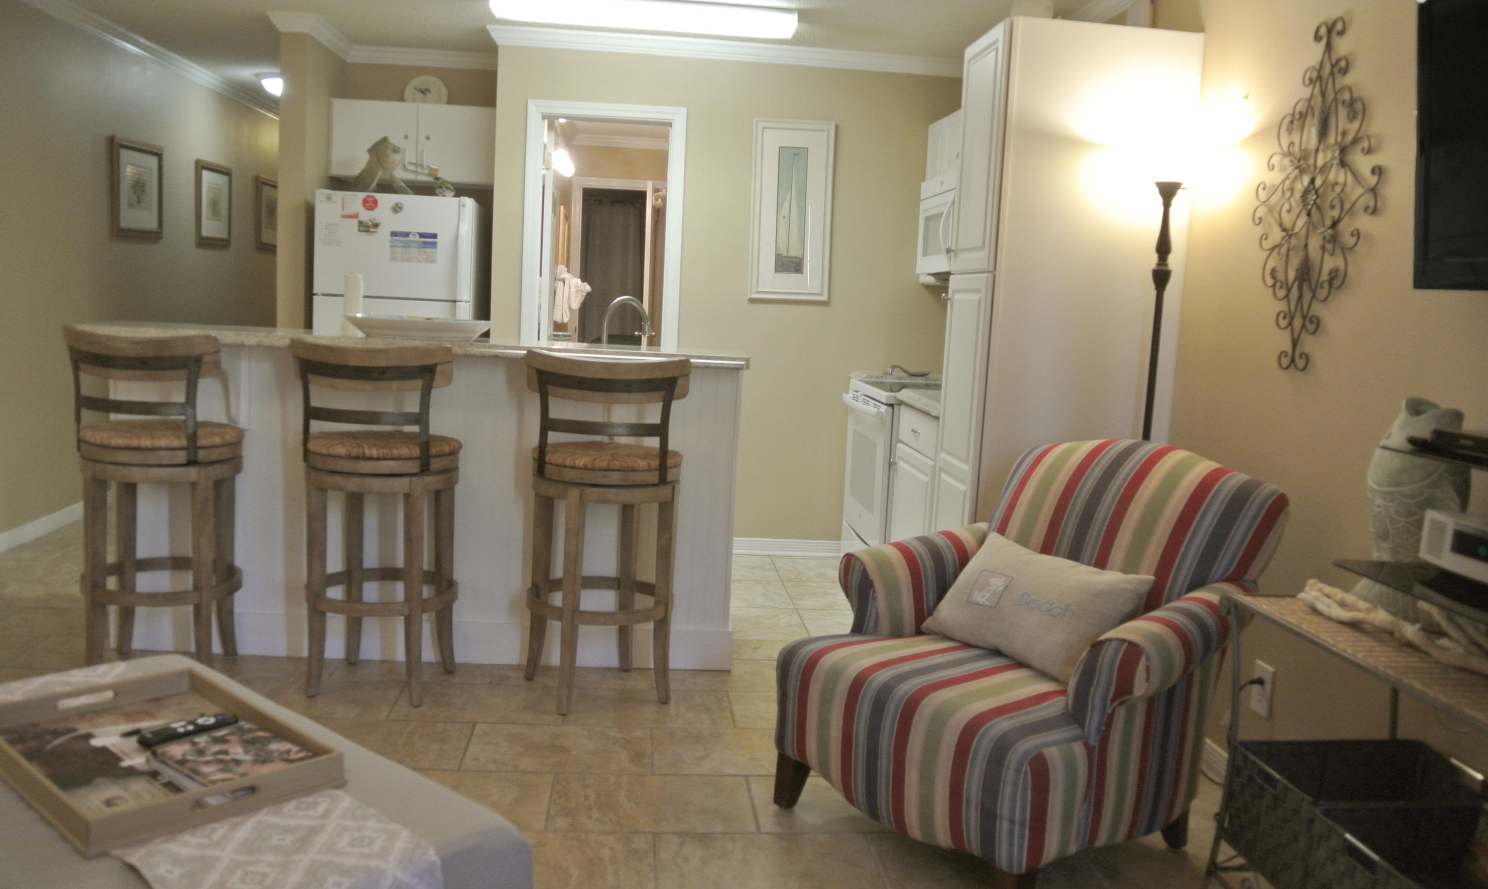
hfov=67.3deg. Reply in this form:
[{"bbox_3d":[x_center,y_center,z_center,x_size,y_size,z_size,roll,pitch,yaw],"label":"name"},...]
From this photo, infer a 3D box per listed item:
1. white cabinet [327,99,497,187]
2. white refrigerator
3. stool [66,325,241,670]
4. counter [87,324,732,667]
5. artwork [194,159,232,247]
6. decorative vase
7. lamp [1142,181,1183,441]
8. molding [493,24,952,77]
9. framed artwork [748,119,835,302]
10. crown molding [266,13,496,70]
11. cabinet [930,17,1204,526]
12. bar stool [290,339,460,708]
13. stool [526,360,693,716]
[{"bbox_3d":[-1.599,-1.491,5.585,0.830,0.370,0.310,2,7,-4],"label":"white cabinet"},{"bbox_3d":[-1.610,-0.351,5.380,0.714,1.635,0.730,2,8,-5],"label":"white refrigerator"},{"bbox_3d":[-1.801,0.184,3.433,0.475,1.075,0.510,4,7,7],"label":"stool"},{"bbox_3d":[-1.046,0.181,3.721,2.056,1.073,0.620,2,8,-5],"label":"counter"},{"bbox_3d":[-3.205,-1.439,6.756,0.030,0.515,0.556,2,8,-5],"label":"artwork"},{"bbox_3d":[1.298,0.129,2.161,0.190,0.430,0.190,-1,9,-30],"label":"decorative vase"},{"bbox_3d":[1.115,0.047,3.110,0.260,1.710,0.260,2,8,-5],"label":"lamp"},{"bbox_3d":[-0.028,-1.818,5.176,2.310,0.085,0.065,2,7,-4],"label":"molding"},{"bbox_3d":[0.228,-1.094,5.257,0.383,0.845,0.035,2,8,-5],"label":"framed artwork"},{"bbox_3d":[-1.663,-1.902,5.265,0.970,0.095,0.750,2,8,-5],"label":"crown molding"},{"bbox_3d":[1.000,-0.226,3.611,0.615,2.120,0.500,2,8,-5],"label":"cabinet"},{"bbox_3d":[-1.091,0.221,3.374,0.460,1.080,0.480,4,8,9],"label":"bar stool"},{"bbox_3d":[-0.430,0.251,3.432,0.475,1.075,0.510,3,7,1],"label":"stool"}]

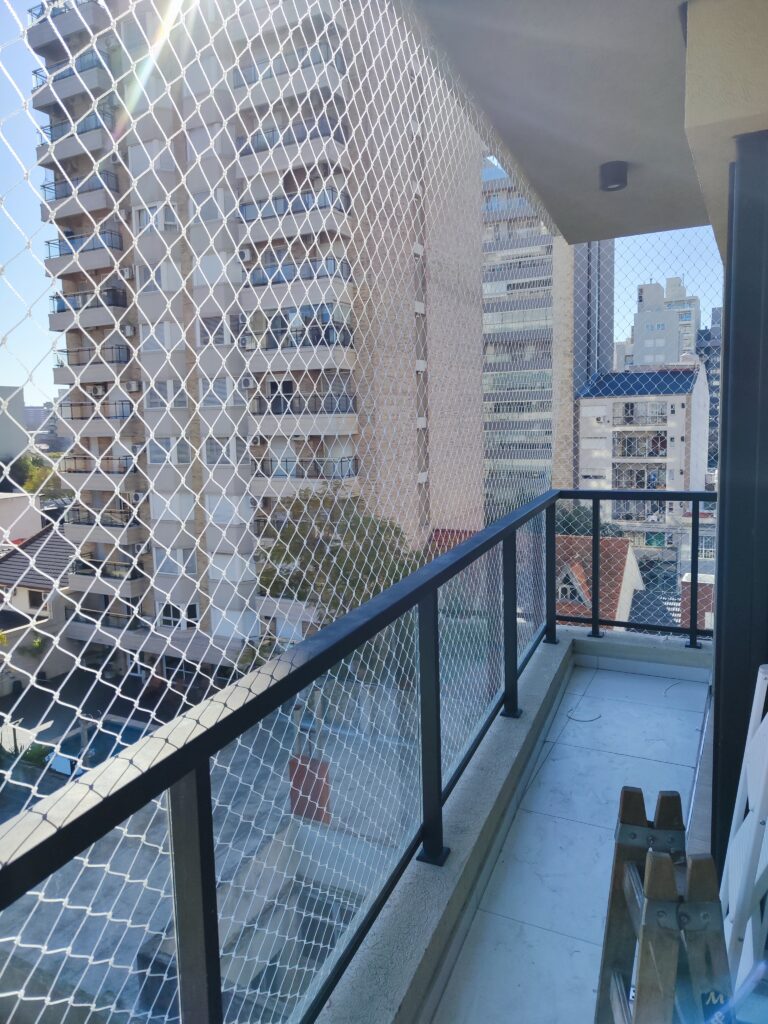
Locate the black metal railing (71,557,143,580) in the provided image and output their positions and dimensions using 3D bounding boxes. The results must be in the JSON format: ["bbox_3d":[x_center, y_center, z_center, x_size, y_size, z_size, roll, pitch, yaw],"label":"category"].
[{"bbox_3d":[-15.055,3.050,38.729,4.400,0.880,0.880,2,8,26],"label":"black metal railing"}]

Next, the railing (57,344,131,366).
[{"bbox_3d":[-15.294,-8.067,37.389,4.350,0.880,0.880,2,8,26],"label":"railing"}]

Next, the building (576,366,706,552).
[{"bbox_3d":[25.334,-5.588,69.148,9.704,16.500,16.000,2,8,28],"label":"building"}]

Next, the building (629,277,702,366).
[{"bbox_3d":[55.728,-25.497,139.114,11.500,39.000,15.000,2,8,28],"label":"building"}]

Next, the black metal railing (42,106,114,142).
[{"bbox_3d":[-15.556,-19.185,36.060,4.350,0.880,0.880,2,8,26],"label":"black metal railing"}]

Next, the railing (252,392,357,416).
[{"bbox_3d":[-3.709,-4.907,32.267,4.850,0.880,1.150,2,8,26],"label":"railing"}]

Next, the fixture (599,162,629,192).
[{"bbox_3d":[0.962,-1.401,2.969,0.108,0.090,0.108,2,8,27],"label":"fixture"}]

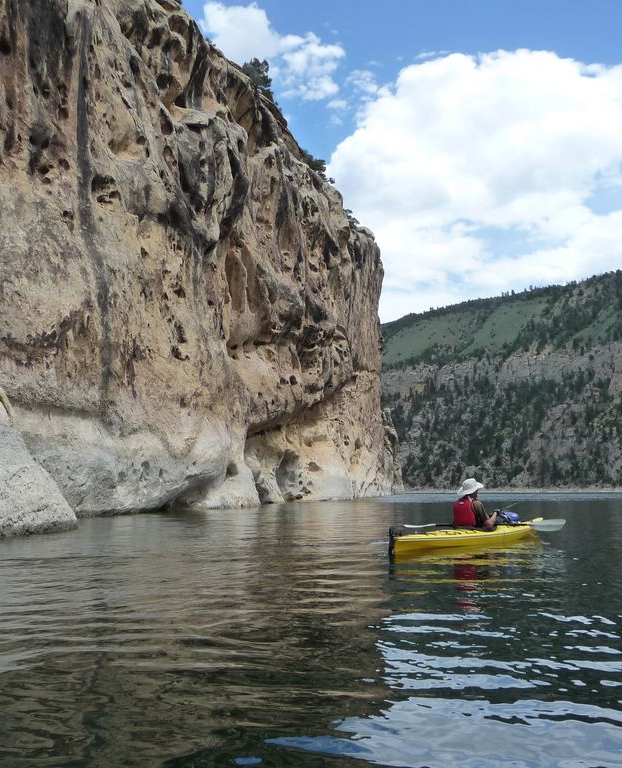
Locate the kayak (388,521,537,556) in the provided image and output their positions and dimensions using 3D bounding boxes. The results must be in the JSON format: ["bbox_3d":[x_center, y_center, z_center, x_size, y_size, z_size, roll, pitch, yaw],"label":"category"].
[{"bbox_3d":[2.331,2.099,11.509,0.620,0.390,4.744,-5,-9,36],"label":"kayak"}]

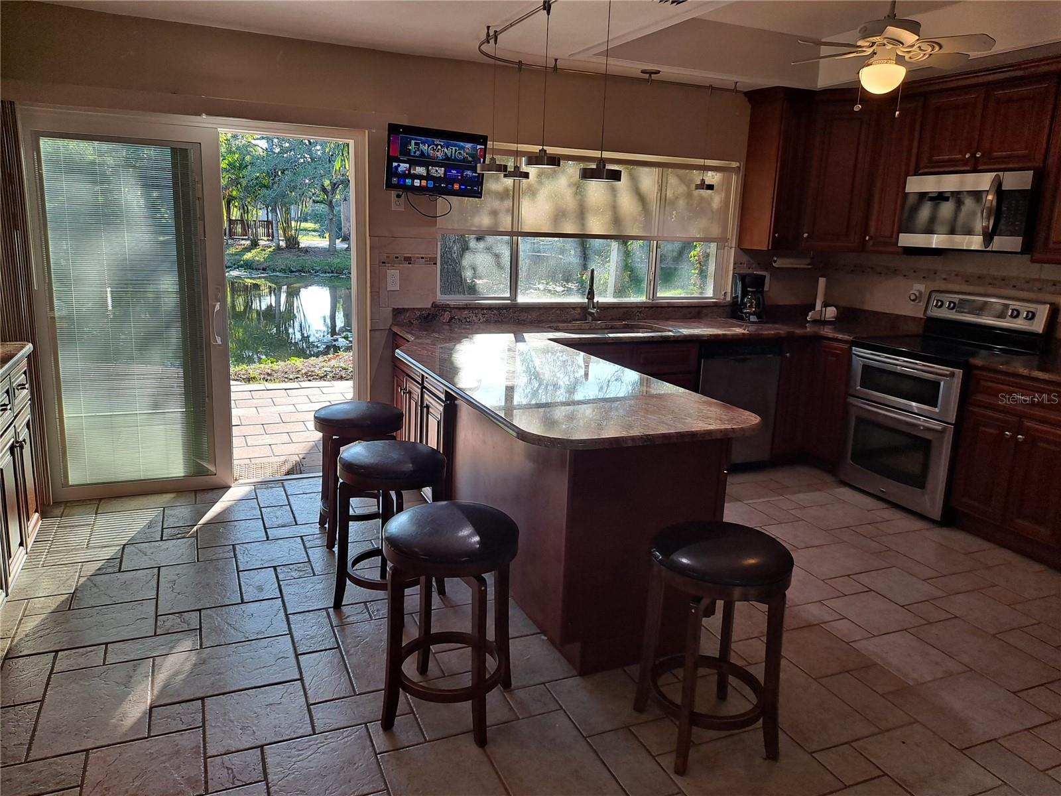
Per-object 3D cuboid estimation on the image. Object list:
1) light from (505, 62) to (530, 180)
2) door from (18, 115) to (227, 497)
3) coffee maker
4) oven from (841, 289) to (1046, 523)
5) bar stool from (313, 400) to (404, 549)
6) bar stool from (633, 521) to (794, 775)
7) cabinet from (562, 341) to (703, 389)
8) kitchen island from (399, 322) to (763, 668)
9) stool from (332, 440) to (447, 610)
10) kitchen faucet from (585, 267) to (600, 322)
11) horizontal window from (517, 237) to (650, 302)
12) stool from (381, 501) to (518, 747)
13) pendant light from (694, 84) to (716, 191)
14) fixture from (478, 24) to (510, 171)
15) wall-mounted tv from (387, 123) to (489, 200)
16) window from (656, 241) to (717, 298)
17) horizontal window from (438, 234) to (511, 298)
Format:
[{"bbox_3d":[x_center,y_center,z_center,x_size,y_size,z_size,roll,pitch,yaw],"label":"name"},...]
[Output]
[{"bbox_3d":[-0.064,-1.503,4.176,0.145,0.605,0.145,2,12,0],"label":"light"},{"bbox_3d":[-2.081,-0.437,4.046,0.870,1.970,0.080,-3,13,-21],"label":"door"},{"bbox_3d":[1.538,-0.706,5.391,0.170,0.335,0.190,-2,13,-17],"label":"coffee maker"},{"bbox_3d":[2.335,0.018,4.409,0.670,1.190,0.757,-3,13,-22],"label":"oven"},{"bbox_3d":[-0.828,0.362,3.717,0.400,0.630,0.400,-3,13,-21],"label":"bar stool"},{"bbox_3d":[0.538,0.720,2.281,0.400,0.630,0.400,2,12,0],"label":"bar stool"},{"bbox_3d":[0.456,0.047,4.780,0.920,0.880,0.610,-3,13,-21],"label":"cabinet"},{"bbox_3d":[-0.094,0.273,3.566,0.915,0.914,2.670,-3,13,-22],"label":"kitchen island"},{"bbox_3d":[-0.545,0.512,3.046,0.410,0.640,0.410,2,12,0],"label":"stool"},{"bbox_3d":[0.409,-0.651,4.903,0.095,0.370,0.215,3,12,4],"label":"kitchen faucet"},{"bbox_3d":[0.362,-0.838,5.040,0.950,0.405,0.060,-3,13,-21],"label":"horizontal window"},{"bbox_3d":[-0.243,0.666,2.361,0.410,0.640,0.410,2,12,0],"label":"stool"},{"bbox_3d":[1.122,-1.645,4.862,0.145,0.645,0.145,-3,13,-22],"label":"pendant light"},{"bbox_3d":[-0.176,-1.382,3.609,0.147,0.630,0.147,2,12,0],"label":"fixture"},{"bbox_3d":[-0.511,-1.273,4.150,0.560,0.334,0.050,-4,22,-24],"label":"wall-mounted tv"},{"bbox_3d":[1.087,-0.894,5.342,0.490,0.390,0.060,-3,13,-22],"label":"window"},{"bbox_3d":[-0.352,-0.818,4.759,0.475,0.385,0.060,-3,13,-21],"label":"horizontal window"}]

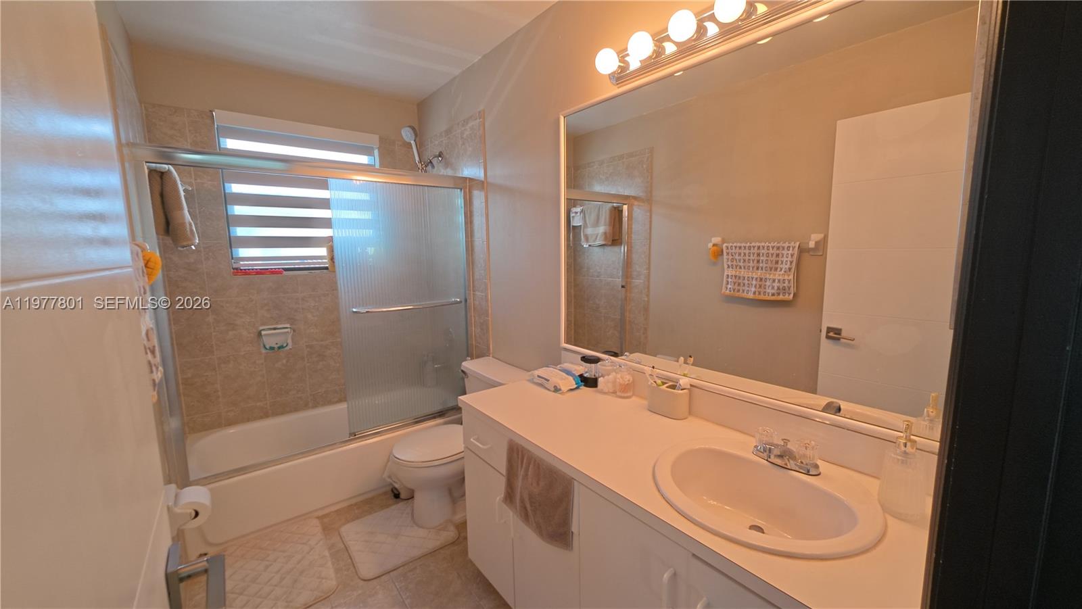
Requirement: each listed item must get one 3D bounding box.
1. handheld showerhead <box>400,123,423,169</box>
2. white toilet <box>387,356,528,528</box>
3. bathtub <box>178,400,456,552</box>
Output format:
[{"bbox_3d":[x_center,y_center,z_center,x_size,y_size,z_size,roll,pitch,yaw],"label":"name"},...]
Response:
[{"bbox_3d":[-0.910,-1.106,2.430,0.095,0.280,0.080,7,42,22],"label":"handheld showerhead"},{"bbox_3d":[-0.455,0.790,1.965,0.720,0.745,0.450,-6,10,-40],"label":"white toilet"},{"bbox_3d":[-1.330,0.962,2.400,1.550,0.360,0.750,-6,9,-38],"label":"bathtub"}]

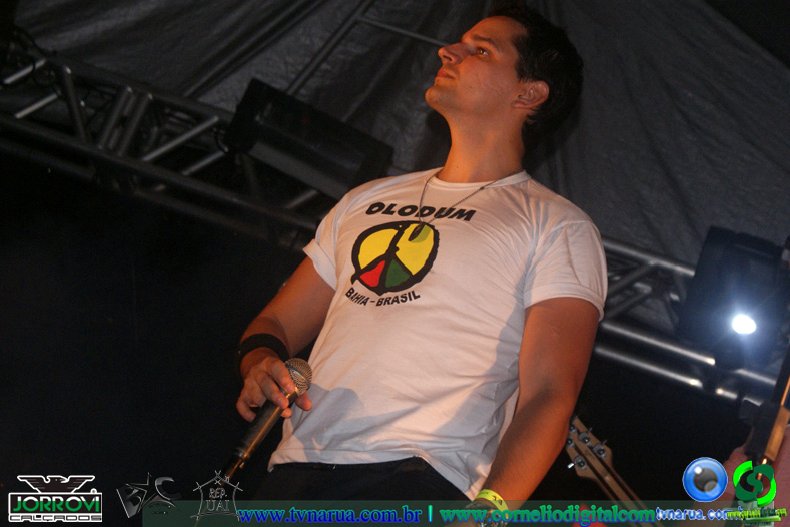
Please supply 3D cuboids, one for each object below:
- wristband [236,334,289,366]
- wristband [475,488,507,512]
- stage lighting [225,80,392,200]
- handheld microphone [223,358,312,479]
[{"bbox_3d":[-0.189,0.130,2.830,0.070,0.034,0.058,17,-55,0],"label":"wristband"},{"bbox_3d":[0.139,0.346,2.840,0.063,0.020,0.055,27,-35,0],"label":"wristband"},{"bbox_3d":[-0.274,-0.369,6.250,0.490,0.200,0.200,26,-10,0],"label":"stage lighting"},{"bbox_3d":[-0.188,0.232,2.930,0.053,0.205,0.053,35,-18,0],"label":"handheld microphone"}]

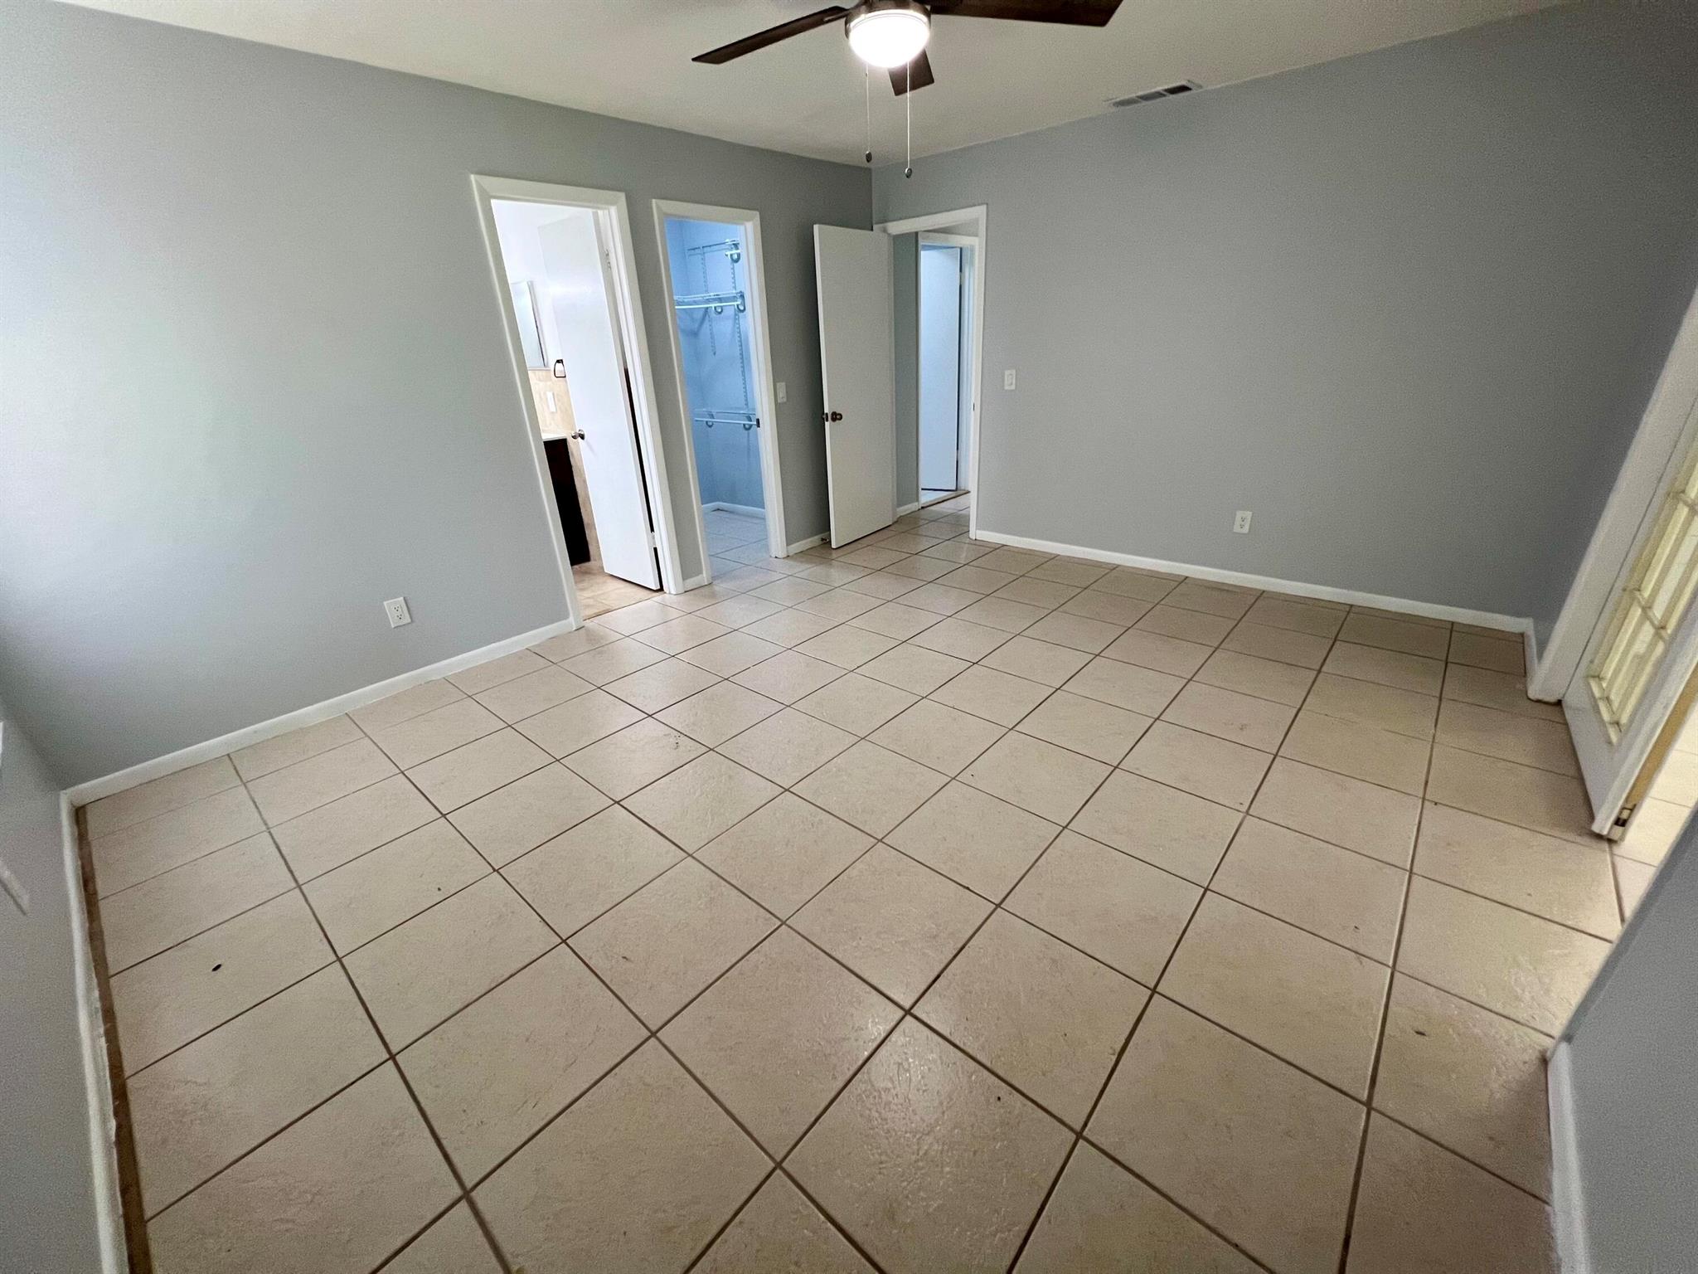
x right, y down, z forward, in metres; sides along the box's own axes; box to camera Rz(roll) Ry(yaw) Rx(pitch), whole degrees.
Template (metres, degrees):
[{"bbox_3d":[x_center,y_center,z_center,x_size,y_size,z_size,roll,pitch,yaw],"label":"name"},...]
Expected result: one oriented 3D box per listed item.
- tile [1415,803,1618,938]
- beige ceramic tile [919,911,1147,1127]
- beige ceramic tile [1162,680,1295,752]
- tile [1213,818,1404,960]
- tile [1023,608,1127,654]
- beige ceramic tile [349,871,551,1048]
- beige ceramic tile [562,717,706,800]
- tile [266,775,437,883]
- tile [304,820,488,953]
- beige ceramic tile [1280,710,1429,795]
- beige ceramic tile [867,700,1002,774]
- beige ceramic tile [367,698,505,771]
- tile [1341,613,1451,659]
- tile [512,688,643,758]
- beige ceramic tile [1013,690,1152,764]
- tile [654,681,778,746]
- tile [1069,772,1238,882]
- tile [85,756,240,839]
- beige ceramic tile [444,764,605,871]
[{"bbox_3d":[1.903,0.659,1.835,0.406,0.012,0.413,18,32,38],"label":"tile"},{"bbox_3d":[0.429,0.858,1.494,0.398,0.010,0.398,17,31,38],"label":"beige ceramic tile"},{"bbox_3d":[1.530,0.313,2.563,0.400,0.010,0.400,17,31,38],"label":"beige ceramic tile"},{"bbox_3d":[1.229,0.654,1.704,0.393,0.010,0.393,17,31,38],"label":"tile"},{"bbox_3d":[1.158,-0.026,3.272,0.393,0.010,0.393,17,31,38],"label":"tile"},{"bbox_3d":[-1.011,0.804,1.630,0.393,0.010,0.393,17,31,38],"label":"beige ceramic tile"},{"bbox_3d":[-0.822,0.459,2.463,0.406,0.010,0.406,18,31,38],"label":"beige ceramic tile"},{"bbox_3d":[-1.703,0.648,2.213,0.415,0.012,0.403,17,31,37],"label":"tile"},{"bbox_3d":[-1.381,0.747,1.963,0.412,0.012,0.402,18,31,37],"label":"tile"},{"bbox_3d":[1.876,0.421,2.365,0.411,0.012,0.415,18,32,38],"label":"beige ceramic tile"},{"bbox_3d":[0.340,0.378,2.446,0.393,0.010,0.393,17,31,38],"label":"beige ceramic tile"},{"bbox_3d":[-1.739,0.404,2.709,0.400,0.010,0.400,17,31,38],"label":"beige ceramic tile"},{"bbox_3d":[2.651,-0.001,3.101,0.395,0.012,0.395,19,33,37],"label":"tile"},{"bbox_3d":[-1.145,0.366,2.732,0.400,0.010,0.400,17,31,38],"label":"tile"},{"bbox_3d":[0.910,0.342,2.459,0.393,0.010,0.393,17,31,38],"label":"beige ceramic tile"},{"bbox_3d":[-0.554,0.329,2.755,0.398,0.010,0.398,17,31,38],"label":"tile"},{"bbox_3d":[0.993,0.597,2.062,0.409,0.012,0.412,18,31,38],"label":"tile"},{"bbox_3d":[-2.516,0.585,2.356,0.291,0.010,0.394,18,31,38],"label":"tile"},{"bbox_3d":[-1.067,0.584,2.142,0.393,0.010,0.393,17,31,38],"label":"beige ceramic tile"}]

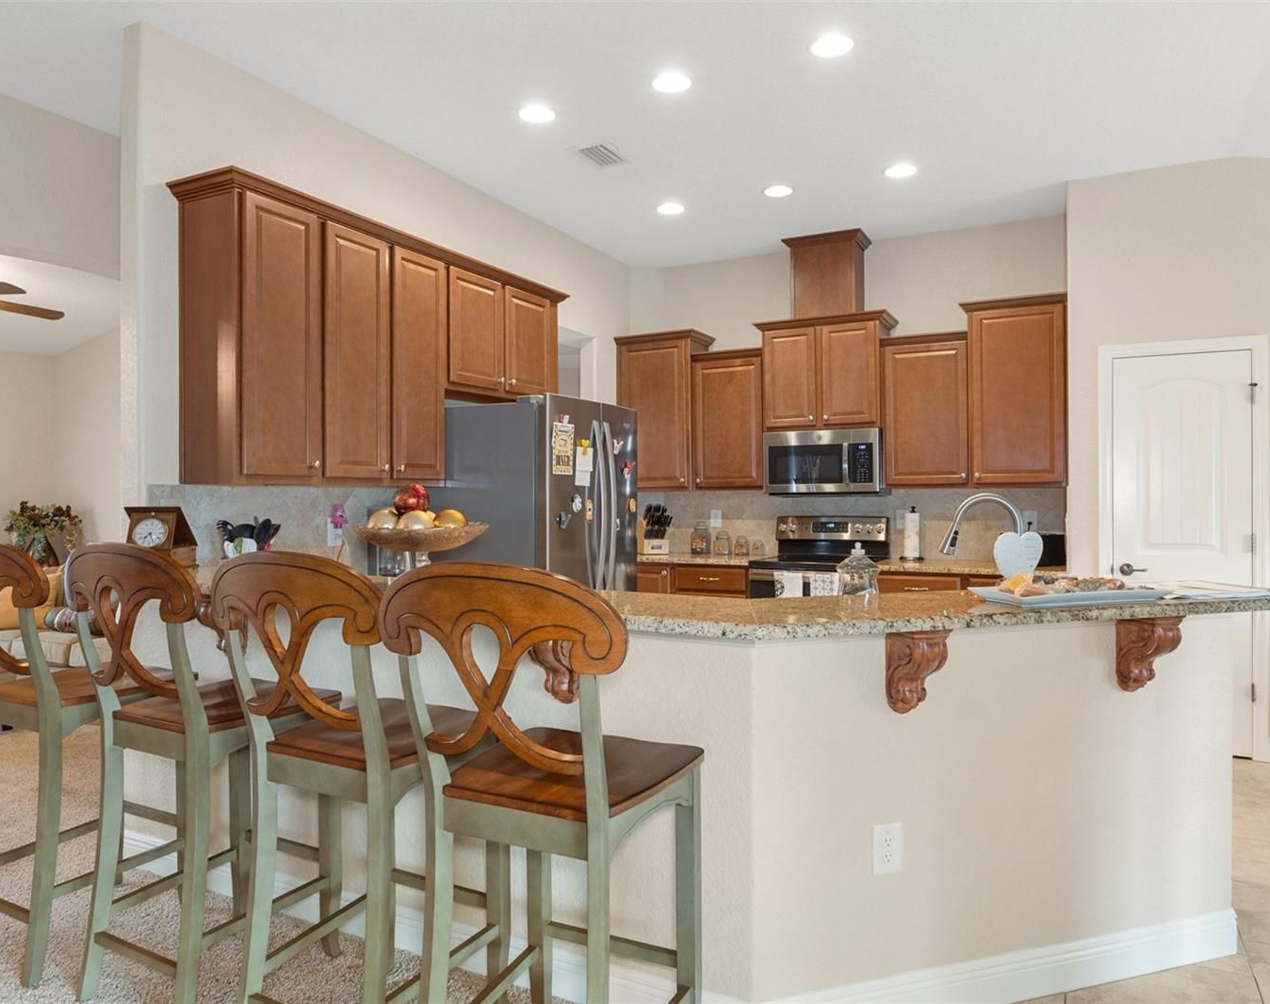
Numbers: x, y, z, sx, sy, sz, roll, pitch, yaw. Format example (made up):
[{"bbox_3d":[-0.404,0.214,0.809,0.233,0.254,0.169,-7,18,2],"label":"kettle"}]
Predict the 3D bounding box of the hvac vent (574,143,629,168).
[{"bbox_3d":[-0.164,-1.758,4.474,0.195,0.020,0.285,0,0,27],"label":"hvac vent"}]

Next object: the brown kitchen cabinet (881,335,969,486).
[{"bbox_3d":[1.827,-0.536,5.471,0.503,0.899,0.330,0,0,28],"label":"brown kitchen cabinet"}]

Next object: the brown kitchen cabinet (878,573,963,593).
[{"bbox_3d":[1.780,0.847,5.336,0.469,0.875,0.620,0,0,28],"label":"brown kitchen cabinet"}]

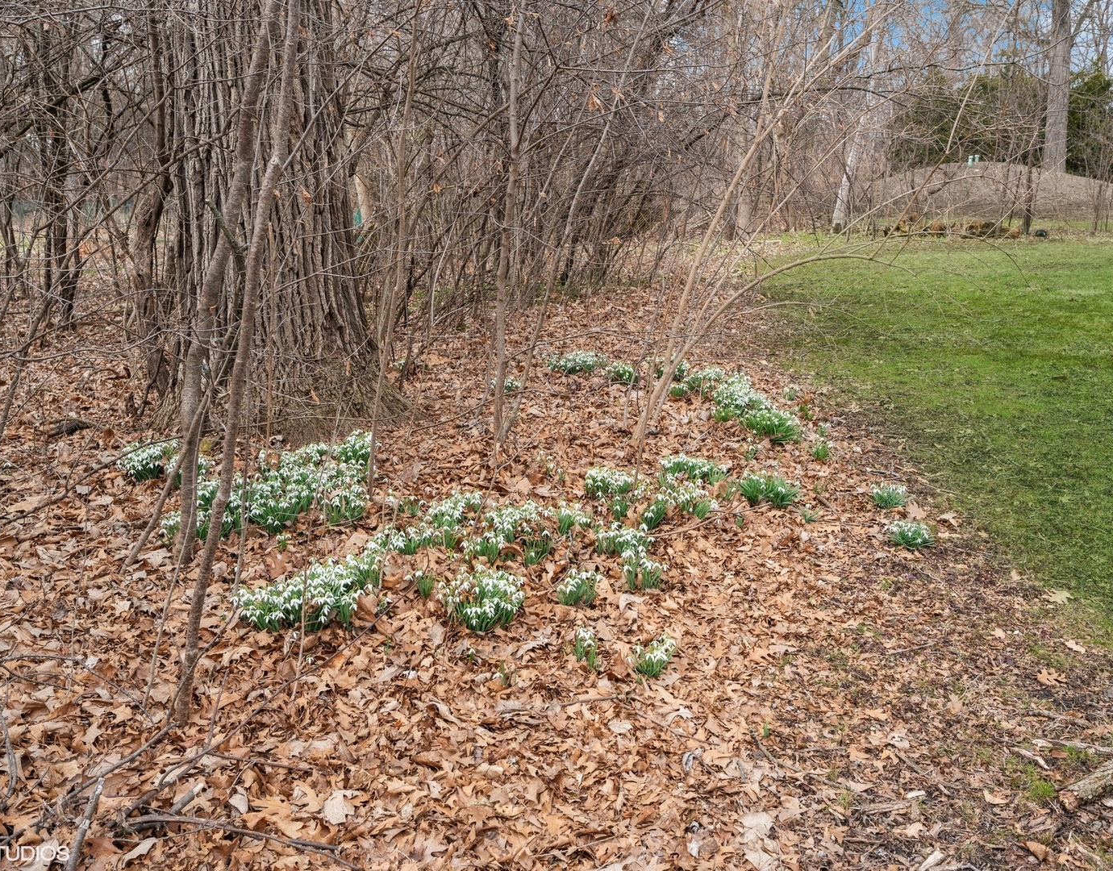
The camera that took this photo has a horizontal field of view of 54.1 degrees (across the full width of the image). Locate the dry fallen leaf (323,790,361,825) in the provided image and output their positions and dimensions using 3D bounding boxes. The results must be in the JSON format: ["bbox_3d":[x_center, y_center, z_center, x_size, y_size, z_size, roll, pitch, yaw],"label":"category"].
[{"bbox_3d":[-0.507,0.880,2.580,0.090,0.017,0.105,-3,22,-12],"label":"dry fallen leaf"}]

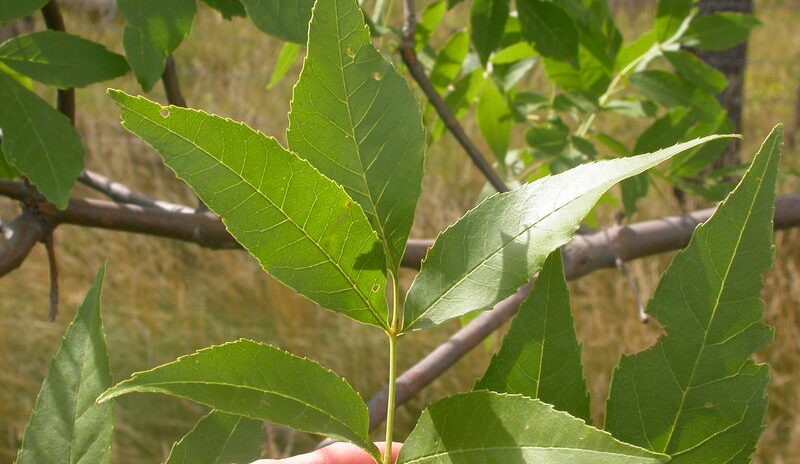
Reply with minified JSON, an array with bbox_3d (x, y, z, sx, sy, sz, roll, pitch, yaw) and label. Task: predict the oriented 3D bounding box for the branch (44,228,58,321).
[{"bbox_3d":[-0.149,0.019,0.770,0.005,0.038,0.006,-3,7,0],"label":"branch"}]

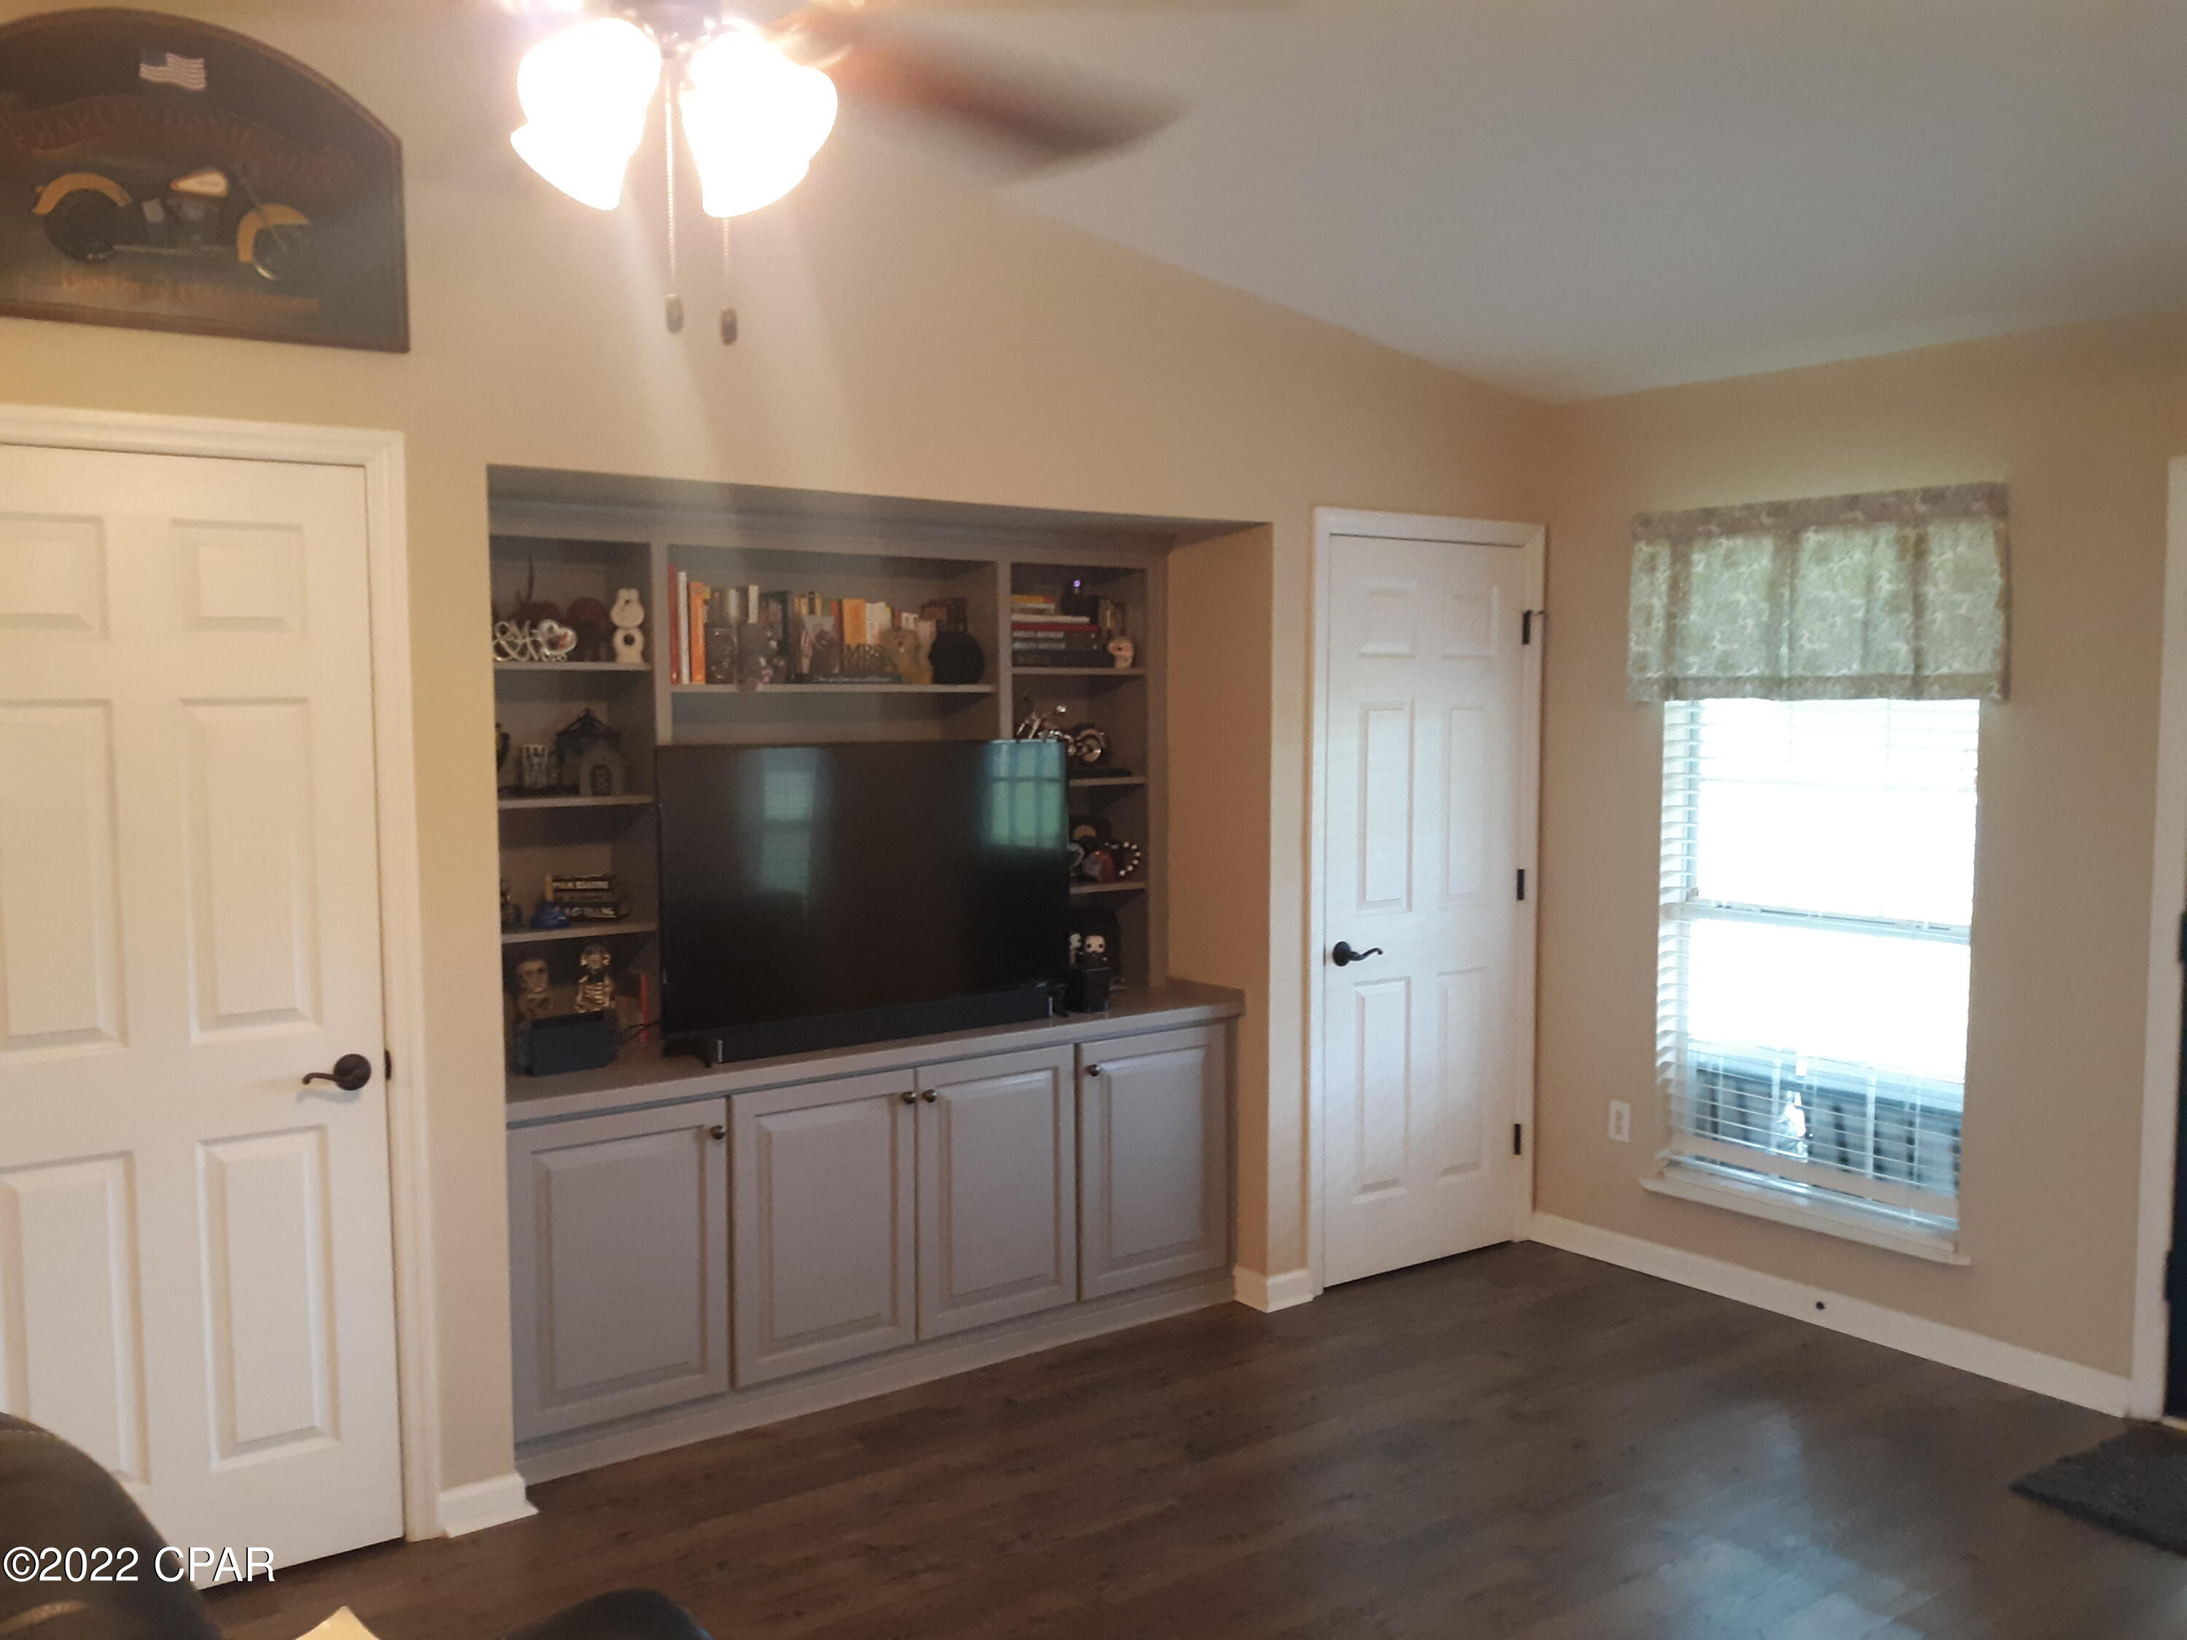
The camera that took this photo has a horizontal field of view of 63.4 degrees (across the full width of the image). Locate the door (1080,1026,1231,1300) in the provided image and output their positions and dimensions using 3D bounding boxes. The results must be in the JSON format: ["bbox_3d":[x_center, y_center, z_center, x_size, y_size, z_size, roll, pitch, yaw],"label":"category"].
[{"bbox_3d":[0.156,0.873,4.565,0.474,0.649,0.025,-3,5,-36],"label":"door"}]

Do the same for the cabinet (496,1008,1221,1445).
[{"bbox_3d":[-0.557,0.905,4.365,1.970,0.745,0.540,-3,5,-36],"label":"cabinet"}]

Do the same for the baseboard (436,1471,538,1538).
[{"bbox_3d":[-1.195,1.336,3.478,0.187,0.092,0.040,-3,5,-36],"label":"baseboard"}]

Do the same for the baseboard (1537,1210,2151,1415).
[{"bbox_3d":[1.820,1.246,4.612,0.020,0.093,1.660,-3,5,-36],"label":"baseboard"}]

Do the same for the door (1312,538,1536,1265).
[{"bbox_3d":[0.931,0.242,4.955,0.790,2.040,0.055,-3,5,-36],"label":"door"}]

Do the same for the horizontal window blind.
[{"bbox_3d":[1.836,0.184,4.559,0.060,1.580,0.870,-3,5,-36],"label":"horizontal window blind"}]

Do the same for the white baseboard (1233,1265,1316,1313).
[{"bbox_3d":[0.491,1.242,4.747,0.173,0.093,0.126,-3,5,-36],"label":"white baseboard"}]

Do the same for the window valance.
[{"bbox_3d":[1.797,-0.548,4.456,0.080,0.506,1.020,-3,5,-36],"label":"window valance"}]

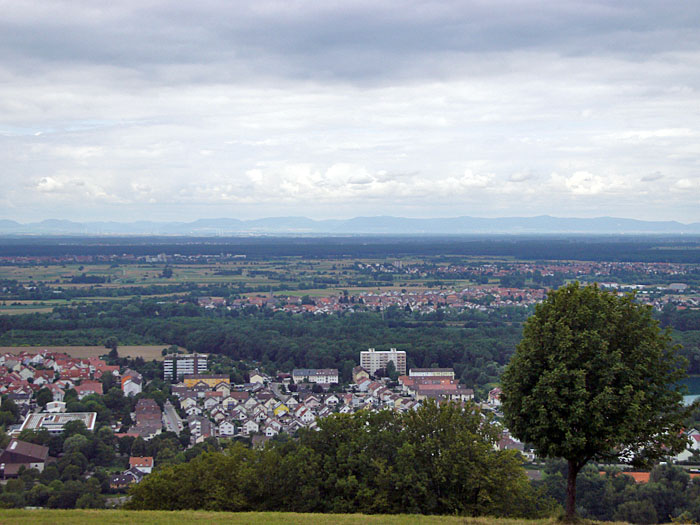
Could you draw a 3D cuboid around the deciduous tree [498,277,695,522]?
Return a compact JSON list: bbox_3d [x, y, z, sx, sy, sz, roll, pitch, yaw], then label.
[{"bbox_3d":[8.099,4.750,50.141,6.400,8.100,6.400,0,1,0],"label":"deciduous tree"}]

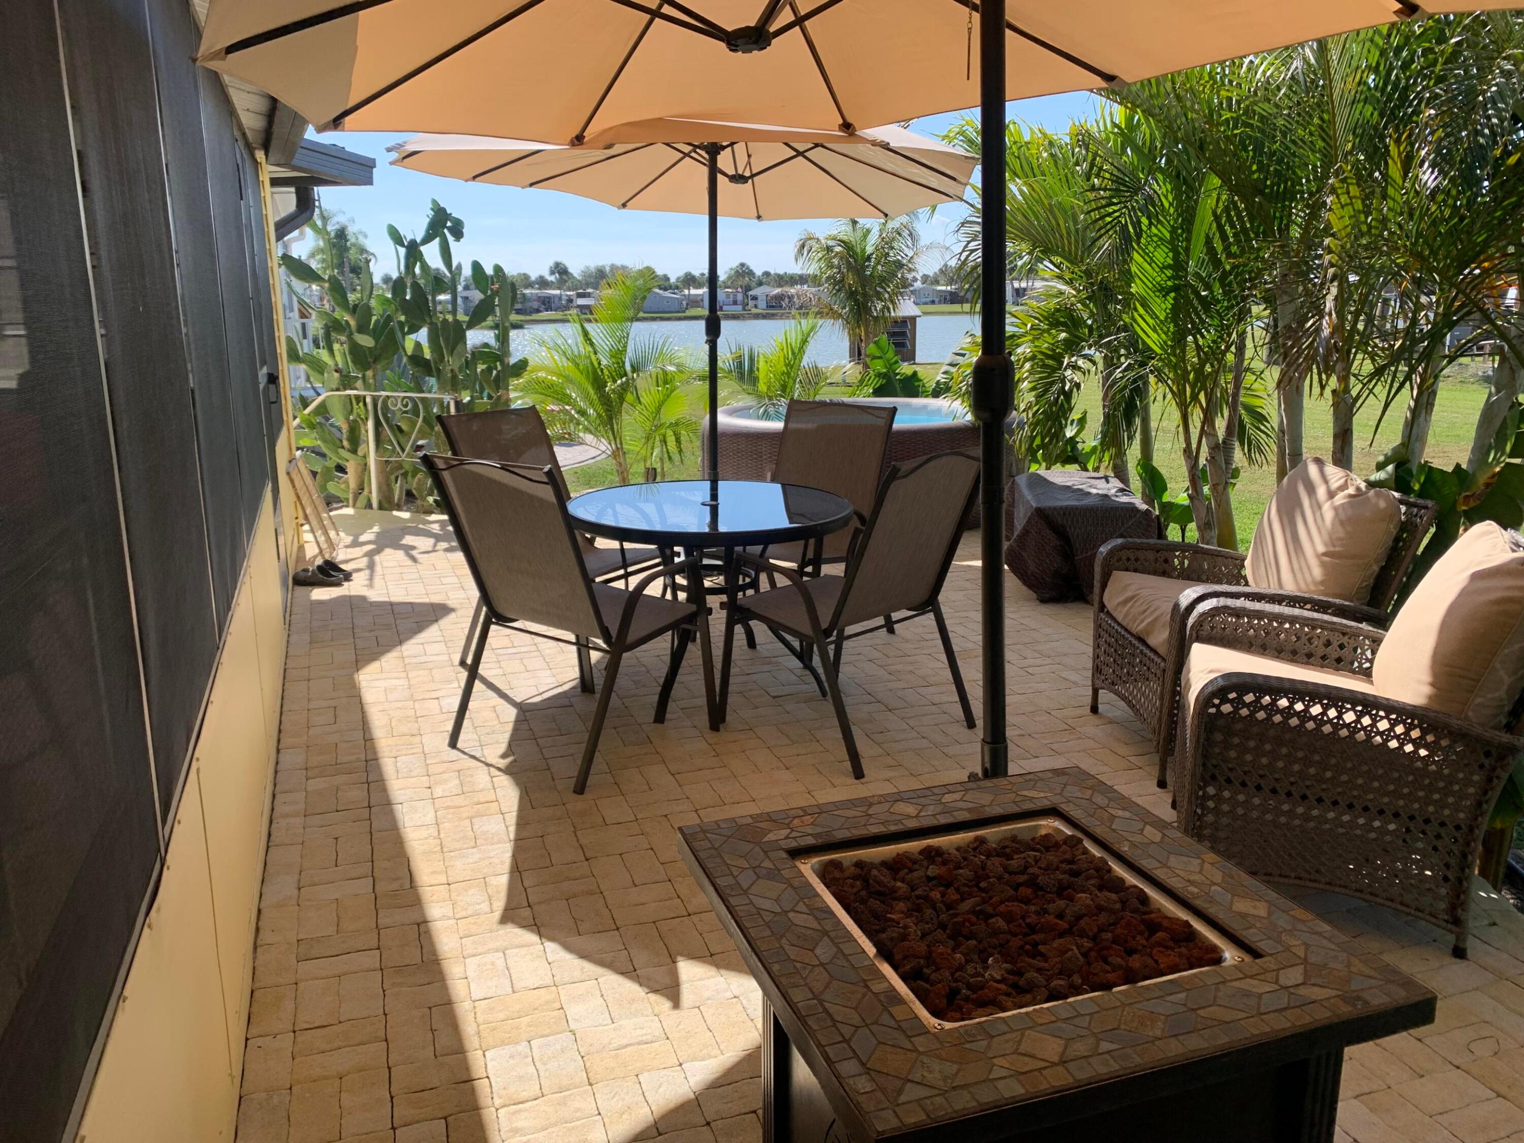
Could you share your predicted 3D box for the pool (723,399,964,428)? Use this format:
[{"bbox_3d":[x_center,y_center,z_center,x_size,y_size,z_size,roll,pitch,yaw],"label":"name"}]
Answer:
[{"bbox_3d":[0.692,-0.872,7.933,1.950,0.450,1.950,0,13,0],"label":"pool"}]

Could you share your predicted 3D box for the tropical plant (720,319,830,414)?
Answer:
[{"bbox_3d":[0.104,-1.453,9.522,1.050,1.270,1.050,0,13,0],"label":"tropical plant"}]

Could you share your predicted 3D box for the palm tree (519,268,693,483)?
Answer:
[{"bbox_3d":[-1.186,-1.466,8.802,1.400,1.670,1.350,0,13,0],"label":"palm tree"}]

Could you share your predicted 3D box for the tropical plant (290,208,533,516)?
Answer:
[{"bbox_3d":[-2.696,-1.672,8.653,1.750,2.160,1.400,0,13,0],"label":"tropical plant"}]

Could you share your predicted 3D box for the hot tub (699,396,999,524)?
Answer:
[{"bbox_3d":[0.691,-0.765,7.958,2.140,0.670,2.140,0,13,0],"label":"hot tub"}]

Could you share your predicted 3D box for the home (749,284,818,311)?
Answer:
[{"bbox_3d":[3.171,-38.458,160.450,10.000,3.350,9.000,0,13,0],"label":"home"}]

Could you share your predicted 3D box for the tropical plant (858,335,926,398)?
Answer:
[{"bbox_3d":[1.120,-1.470,9.928,0.680,1.140,0.650,0,13,0],"label":"tropical plant"}]

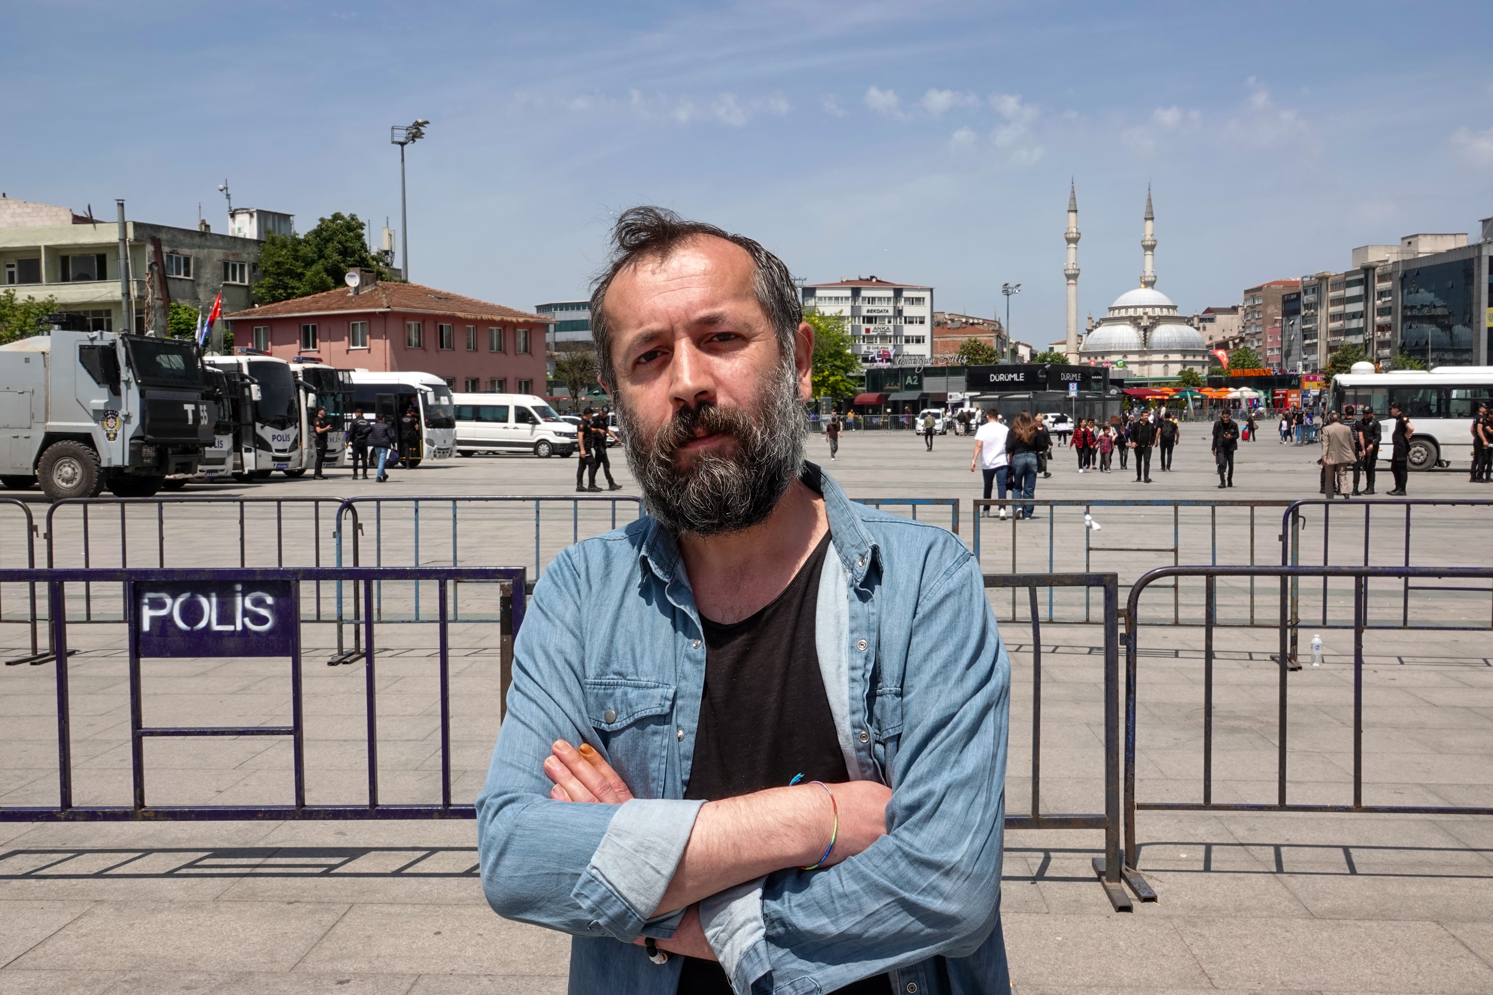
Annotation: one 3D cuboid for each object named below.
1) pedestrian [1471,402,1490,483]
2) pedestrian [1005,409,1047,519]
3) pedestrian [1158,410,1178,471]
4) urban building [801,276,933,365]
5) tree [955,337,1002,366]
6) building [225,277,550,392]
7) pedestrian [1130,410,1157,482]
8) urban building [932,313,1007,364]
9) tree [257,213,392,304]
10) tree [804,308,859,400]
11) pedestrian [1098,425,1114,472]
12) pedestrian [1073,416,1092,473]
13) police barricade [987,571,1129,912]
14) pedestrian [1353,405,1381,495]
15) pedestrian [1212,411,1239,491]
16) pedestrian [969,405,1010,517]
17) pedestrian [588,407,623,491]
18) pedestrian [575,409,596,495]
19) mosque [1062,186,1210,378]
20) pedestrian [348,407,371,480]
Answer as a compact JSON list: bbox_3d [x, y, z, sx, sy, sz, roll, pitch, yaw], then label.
[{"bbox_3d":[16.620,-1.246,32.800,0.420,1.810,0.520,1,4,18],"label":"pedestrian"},{"bbox_3d":[4.361,-0.510,22.800,0.540,1.730,0.420,0,3,7],"label":"pedestrian"},{"bbox_3d":[12.562,-1.671,43.300,0.580,1.780,0.420,0,3,12],"label":"pedestrian"},{"bbox_3d":[19.725,-23.466,236.000,19.800,22.300,14.500,-1,3,-7],"label":"urban building"},{"bbox_3d":[23.980,-11.882,149.566,5.000,9.000,5.000,0,3,0],"label":"tree"},{"bbox_3d":[-19.066,-7.316,79.212,12.600,8.900,12.400,2,4,35],"label":"building"},{"bbox_3d":[9.716,-1.256,35.500,0.620,1.780,0.420,0,3,9],"label":"pedestrian"},{"bbox_3d":[38.065,-21.939,244.147,13.000,18.300,14.000,1,3,20],"label":"urban building"},{"bbox_3d":[-26.695,-10.658,91.599,9.200,14.710,9.000,-1,3,-17],"label":"tree"},{"bbox_3d":[6.091,-10.211,117.710,7.600,10.640,7.400,0,3,0],"label":"tree"},{"bbox_3d":[10.398,-1.401,42.000,0.470,1.330,0.350,0,3,6],"label":"pedestrian"},{"bbox_3d":[9.717,-1.530,41.981,0.550,1.590,0.400,-1,3,-11],"label":"pedestrian"},{"bbox_3d":[0.272,0.817,5.085,2.050,1.110,0.490,0,3,0],"label":"police barricade"},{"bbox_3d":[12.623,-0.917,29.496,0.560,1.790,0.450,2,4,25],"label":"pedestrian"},{"bbox_3d":[10.663,-1.078,32.400,0.560,1.750,0.400,0,4,14],"label":"pedestrian"},{"bbox_3d":[3.837,-0.520,22.900,0.580,1.760,0.420,0,3,7],"label":"pedestrian"},{"bbox_3d":[-3.057,-1.057,31.300,0.720,1.810,0.500,0,3,-3],"label":"pedestrian"},{"bbox_3d":[-3.388,-1.016,31.000,0.480,1.810,0.520,-1,3,-13],"label":"pedestrian"},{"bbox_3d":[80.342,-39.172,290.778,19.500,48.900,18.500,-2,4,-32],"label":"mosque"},{"bbox_3d":[-9.871,-1.357,37.100,0.600,1.800,0.380,-1,3,-13],"label":"pedestrian"}]

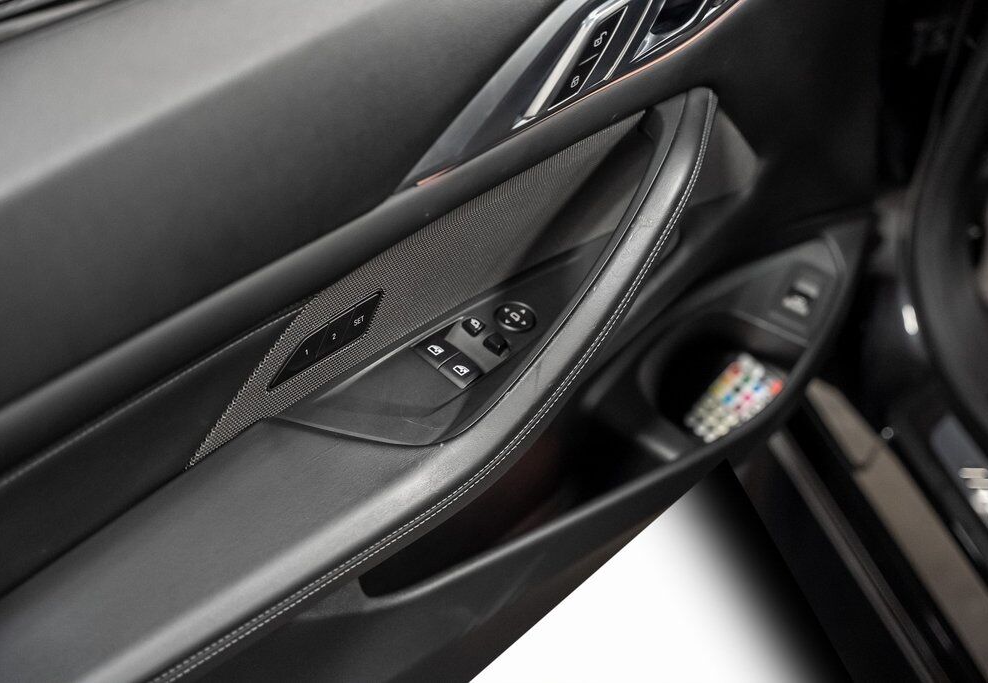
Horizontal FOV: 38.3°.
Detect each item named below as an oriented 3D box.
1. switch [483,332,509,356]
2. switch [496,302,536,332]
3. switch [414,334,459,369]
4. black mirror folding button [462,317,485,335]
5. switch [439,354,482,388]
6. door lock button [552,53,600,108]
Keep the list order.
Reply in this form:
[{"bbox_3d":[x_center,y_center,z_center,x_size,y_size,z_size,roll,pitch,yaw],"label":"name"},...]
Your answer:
[{"bbox_3d":[0.002,0.002,0.942,0.013,0.007,0.013,39,51,23],"label":"switch"},{"bbox_3d":[0.015,-0.017,0.966,0.028,0.006,0.028,6,46,-7],"label":"switch"},{"bbox_3d":[-0.037,0.006,0.931,0.022,0.008,0.024,39,51,23],"label":"switch"},{"bbox_3d":[-0.013,-0.011,0.951,0.011,0.006,0.013,39,51,23],"label":"black mirror folding button"},{"bbox_3d":[-0.020,0.019,0.923,0.022,0.008,0.024,39,51,23],"label":"switch"},{"bbox_3d":[0.053,-0.171,0.936,0.006,0.023,0.042,33,48,29],"label":"door lock button"}]

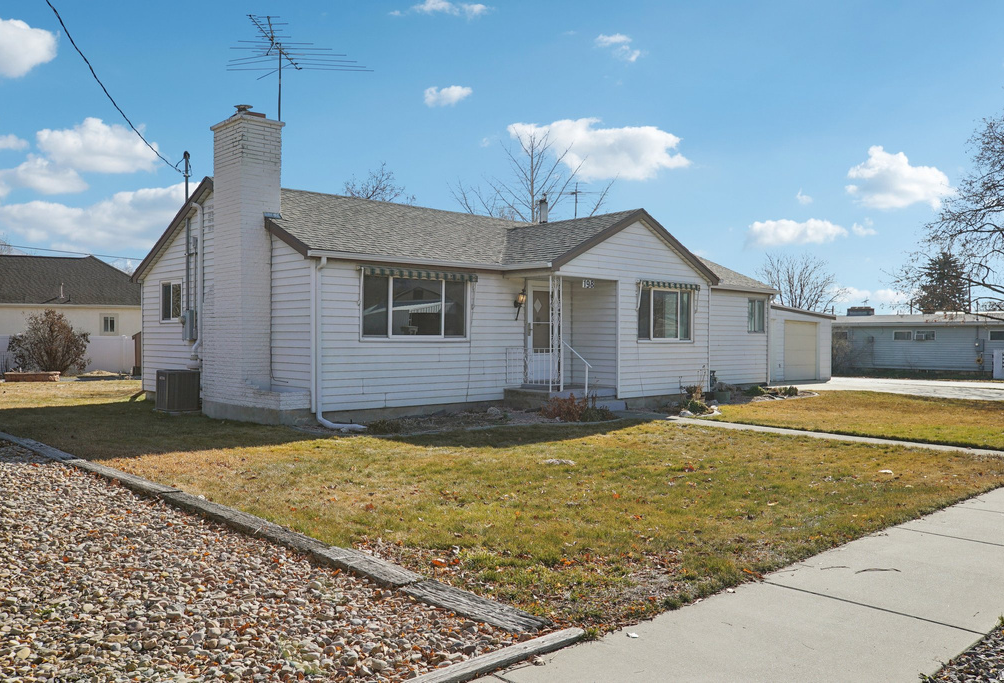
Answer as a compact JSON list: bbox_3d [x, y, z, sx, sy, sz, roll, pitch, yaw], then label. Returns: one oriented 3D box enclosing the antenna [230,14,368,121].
[{"bbox_3d":[-4.000,-4.680,15.000,2.950,1.800,2.800,0,0,6],"label":"antenna"}]

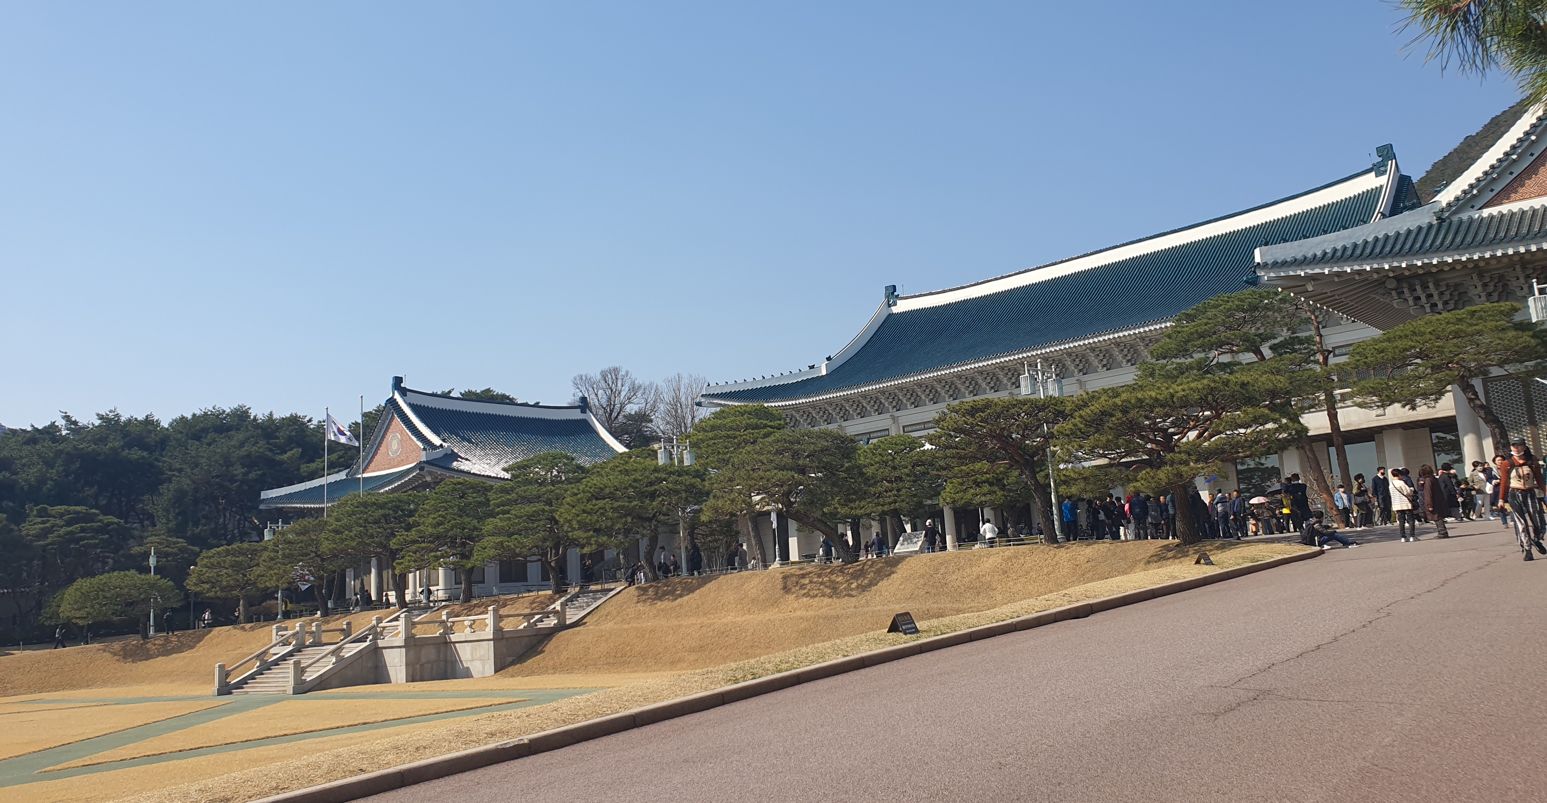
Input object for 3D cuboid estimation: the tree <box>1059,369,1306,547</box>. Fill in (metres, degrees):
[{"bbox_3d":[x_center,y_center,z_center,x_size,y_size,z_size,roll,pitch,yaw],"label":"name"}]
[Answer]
[{"bbox_3d":[13.077,1.730,37.184,7.540,5.690,6.780,-8,-11,19],"label":"tree"}]

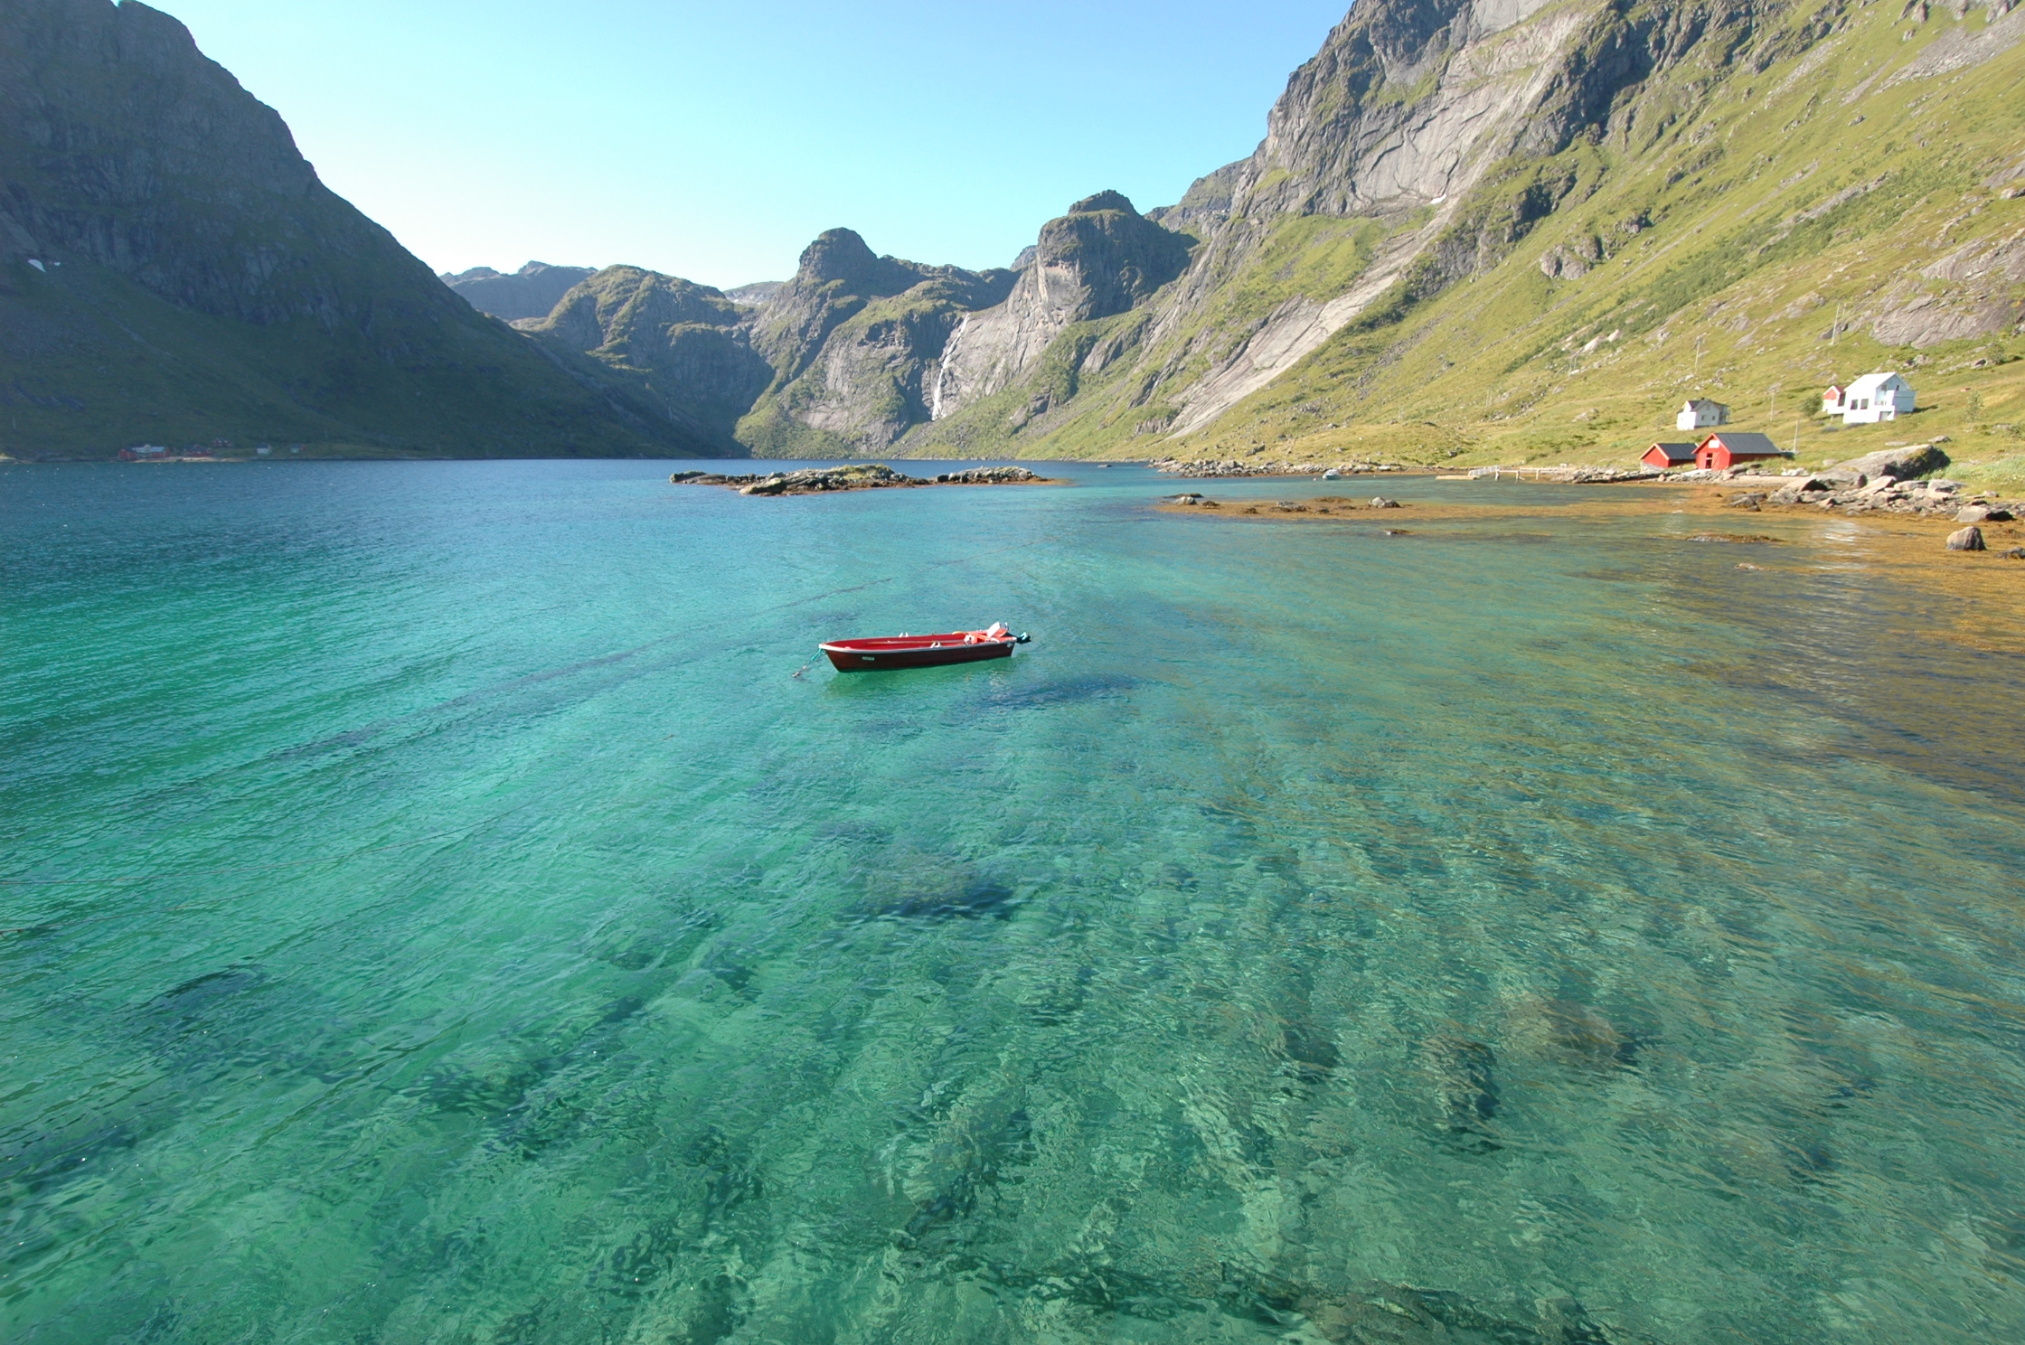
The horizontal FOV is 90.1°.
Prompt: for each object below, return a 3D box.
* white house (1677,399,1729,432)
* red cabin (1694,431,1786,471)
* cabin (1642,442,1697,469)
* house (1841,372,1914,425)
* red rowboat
[{"bbox_3d":[158.429,-58.980,232.000,7.600,7.000,6.300,0,12,0],"label":"white house"},{"bbox_3d":[137.902,-41.842,192.000,11.000,6.700,8.300,-2,12,-11],"label":"red cabin"},{"bbox_3d":[131.258,-42.835,200.000,9.000,5.100,6.900,-2,12,-11],"label":"cabin"},{"bbox_3d":[160.882,-50.735,188.000,6.400,9.100,8.600,-1,12,-4],"label":"house"},{"bbox_3d":[-2.101,-0.579,24.200,5.000,0.900,1.650,-7,14,-28],"label":"red rowboat"}]

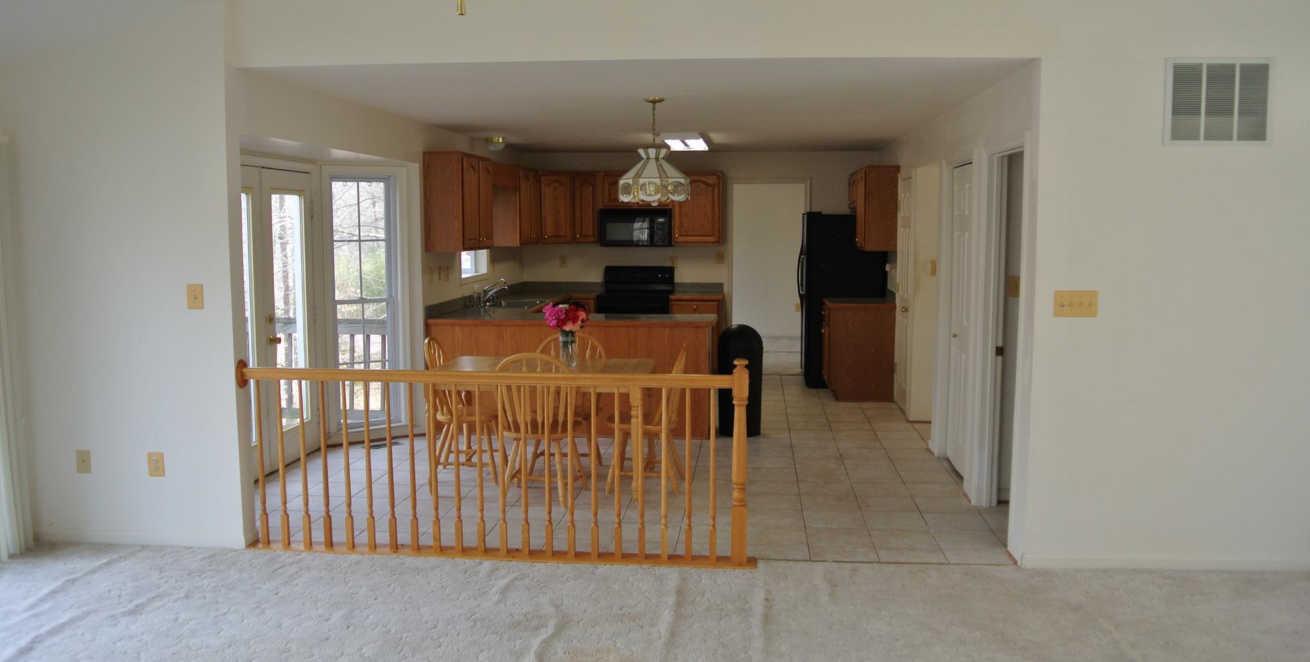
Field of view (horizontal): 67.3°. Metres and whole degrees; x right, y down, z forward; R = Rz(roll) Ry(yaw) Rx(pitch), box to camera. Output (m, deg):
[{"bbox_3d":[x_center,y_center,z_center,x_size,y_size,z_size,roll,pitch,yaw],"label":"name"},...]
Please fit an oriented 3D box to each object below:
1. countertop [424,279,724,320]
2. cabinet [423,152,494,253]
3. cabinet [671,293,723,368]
[{"bbox_3d":[-0.519,-0.281,9.184,2.260,0.140,3.240,1,6,6],"label":"countertop"},{"bbox_3d":[-1.542,-1.007,7.789,0.325,0.760,0.820,1,6,6],"label":"cabinet"},{"bbox_3d":[0.454,0.061,10.373,0.515,0.910,0.620,1,6,6],"label":"cabinet"}]

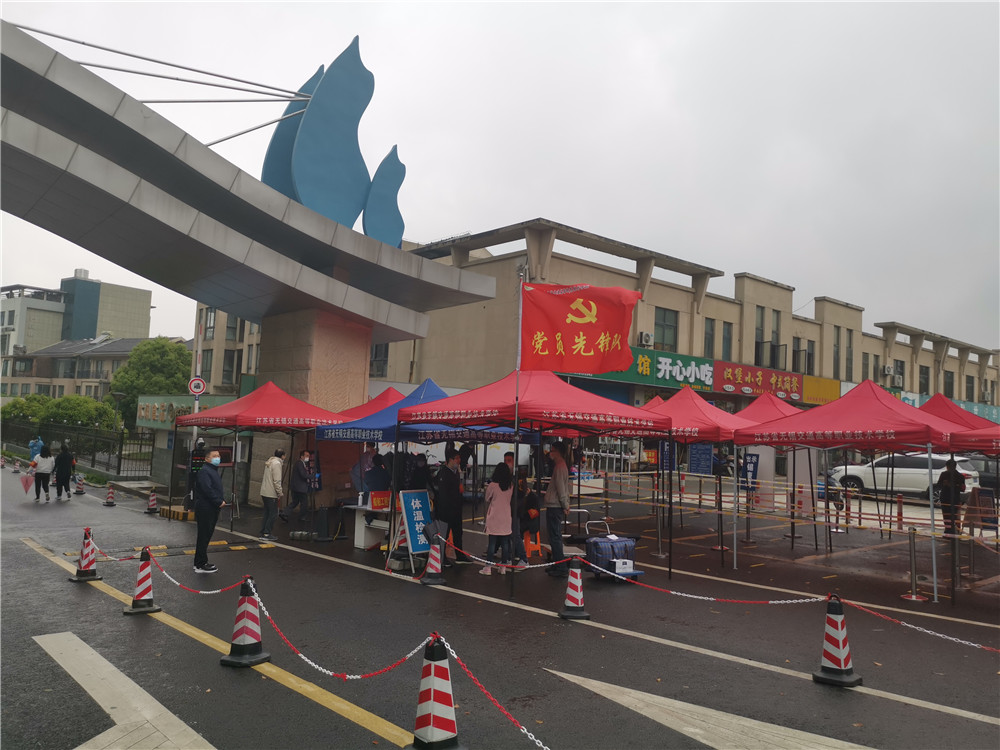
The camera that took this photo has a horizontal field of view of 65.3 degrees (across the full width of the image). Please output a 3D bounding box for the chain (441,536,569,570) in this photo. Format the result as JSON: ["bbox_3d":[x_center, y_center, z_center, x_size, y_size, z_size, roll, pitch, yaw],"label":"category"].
[{"bbox_3d":[-0.031,2.239,9.807,0.050,0.280,2.661,5,-7,-40],"label":"chain"}]

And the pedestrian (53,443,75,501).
[{"bbox_3d":[-12.842,2.860,23.000,0.500,1.660,0.380,6,-7,-33],"label":"pedestrian"}]

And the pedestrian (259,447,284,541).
[{"bbox_3d":[-4.388,2.293,14.977,0.400,1.710,0.500,2,-5,-15],"label":"pedestrian"}]

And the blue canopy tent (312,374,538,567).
[{"bbox_3d":[-1.363,1.598,14.267,3.020,3.070,3.020,5,-6,-37],"label":"blue canopy tent"}]

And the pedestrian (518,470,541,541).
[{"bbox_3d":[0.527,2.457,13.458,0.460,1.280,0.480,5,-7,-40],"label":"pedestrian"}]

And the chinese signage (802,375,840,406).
[{"bbox_3d":[15.786,0.810,38.300,3.700,1.300,0.200,7,-7,-40],"label":"chinese signage"}]

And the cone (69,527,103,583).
[{"bbox_3d":[-5.404,2.341,10.216,0.380,0.650,0.380,6,-7,-43],"label":"cone"}]

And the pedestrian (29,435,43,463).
[{"bbox_3d":[-18.718,3.190,31.500,0.600,1.700,0.450,5,-6,-30],"label":"pedestrian"}]

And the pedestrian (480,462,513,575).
[{"bbox_3d":[-0.035,2.013,11.000,0.450,1.570,0.350,4,-6,-17],"label":"pedestrian"}]

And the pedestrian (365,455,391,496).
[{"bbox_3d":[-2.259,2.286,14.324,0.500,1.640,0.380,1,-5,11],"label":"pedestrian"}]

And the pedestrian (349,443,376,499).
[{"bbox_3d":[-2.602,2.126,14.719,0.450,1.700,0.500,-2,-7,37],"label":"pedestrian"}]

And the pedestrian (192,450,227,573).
[{"bbox_3d":[-4.296,1.963,11.478,0.360,1.740,0.480,-1,-6,22],"label":"pedestrian"}]

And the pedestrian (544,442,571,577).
[{"bbox_3d":[0.792,1.843,10.750,0.380,1.820,0.500,1,-6,9],"label":"pedestrian"}]

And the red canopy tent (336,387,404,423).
[{"bbox_3d":[-2.713,1.923,19.154,3.000,3.255,3.000,6,-7,-42],"label":"red canopy tent"}]

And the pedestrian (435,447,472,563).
[{"bbox_3d":[-0.678,2.076,12.255,0.450,1.740,0.520,-1,-6,30],"label":"pedestrian"}]

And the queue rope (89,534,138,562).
[{"bbox_3d":[-4.644,2.101,9.368,0.060,0.240,2.150,6,-7,-41],"label":"queue rope"}]

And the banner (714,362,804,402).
[{"bbox_3d":[12.566,0.344,37.431,8.282,1.410,0.200,6,-7,-42],"label":"banner"}]

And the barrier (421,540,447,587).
[{"bbox_3d":[-0.908,2.496,10.831,0.370,0.680,0.370,2,-5,-15],"label":"barrier"}]

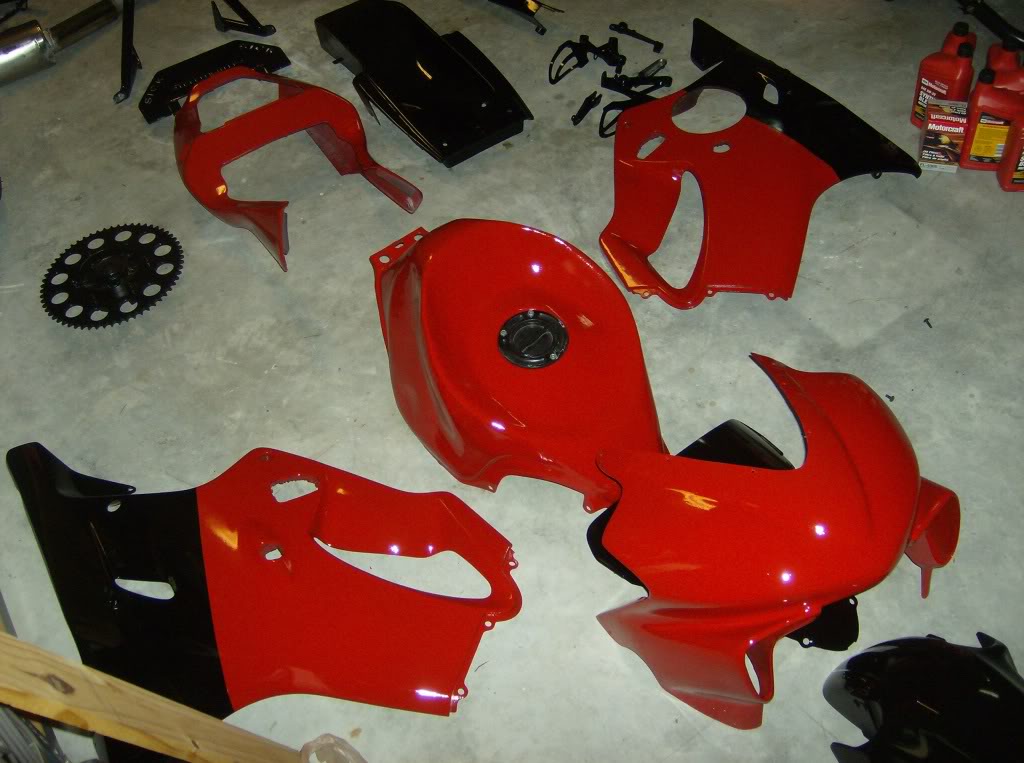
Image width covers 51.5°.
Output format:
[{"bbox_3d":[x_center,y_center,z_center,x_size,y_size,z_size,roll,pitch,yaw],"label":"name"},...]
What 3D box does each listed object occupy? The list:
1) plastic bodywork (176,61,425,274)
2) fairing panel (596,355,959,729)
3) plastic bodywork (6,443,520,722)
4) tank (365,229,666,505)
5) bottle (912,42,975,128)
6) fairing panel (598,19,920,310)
[{"bbox_3d":[-0.517,-0.516,2.391,0.410,0.210,0.600,-27,52,-13],"label":"plastic bodywork"},{"bbox_3d":[0.387,0.198,1.626,0.560,0.280,0.450,-34,54,-19],"label":"fairing panel"},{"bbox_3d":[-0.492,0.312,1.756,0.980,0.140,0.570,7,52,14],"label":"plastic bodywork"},{"bbox_3d":[-0.043,-0.097,1.938,0.420,0.270,0.740,-27,52,-13],"label":"tank"},{"bbox_3d":[0.923,-0.617,2.250,0.063,0.218,0.105,-39,56,-21],"label":"bottle"},{"bbox_3d":[0.420,-0.490,2.274,0.700,0.140,0.810,-32,53,-17],"label":"fairing panel"}]

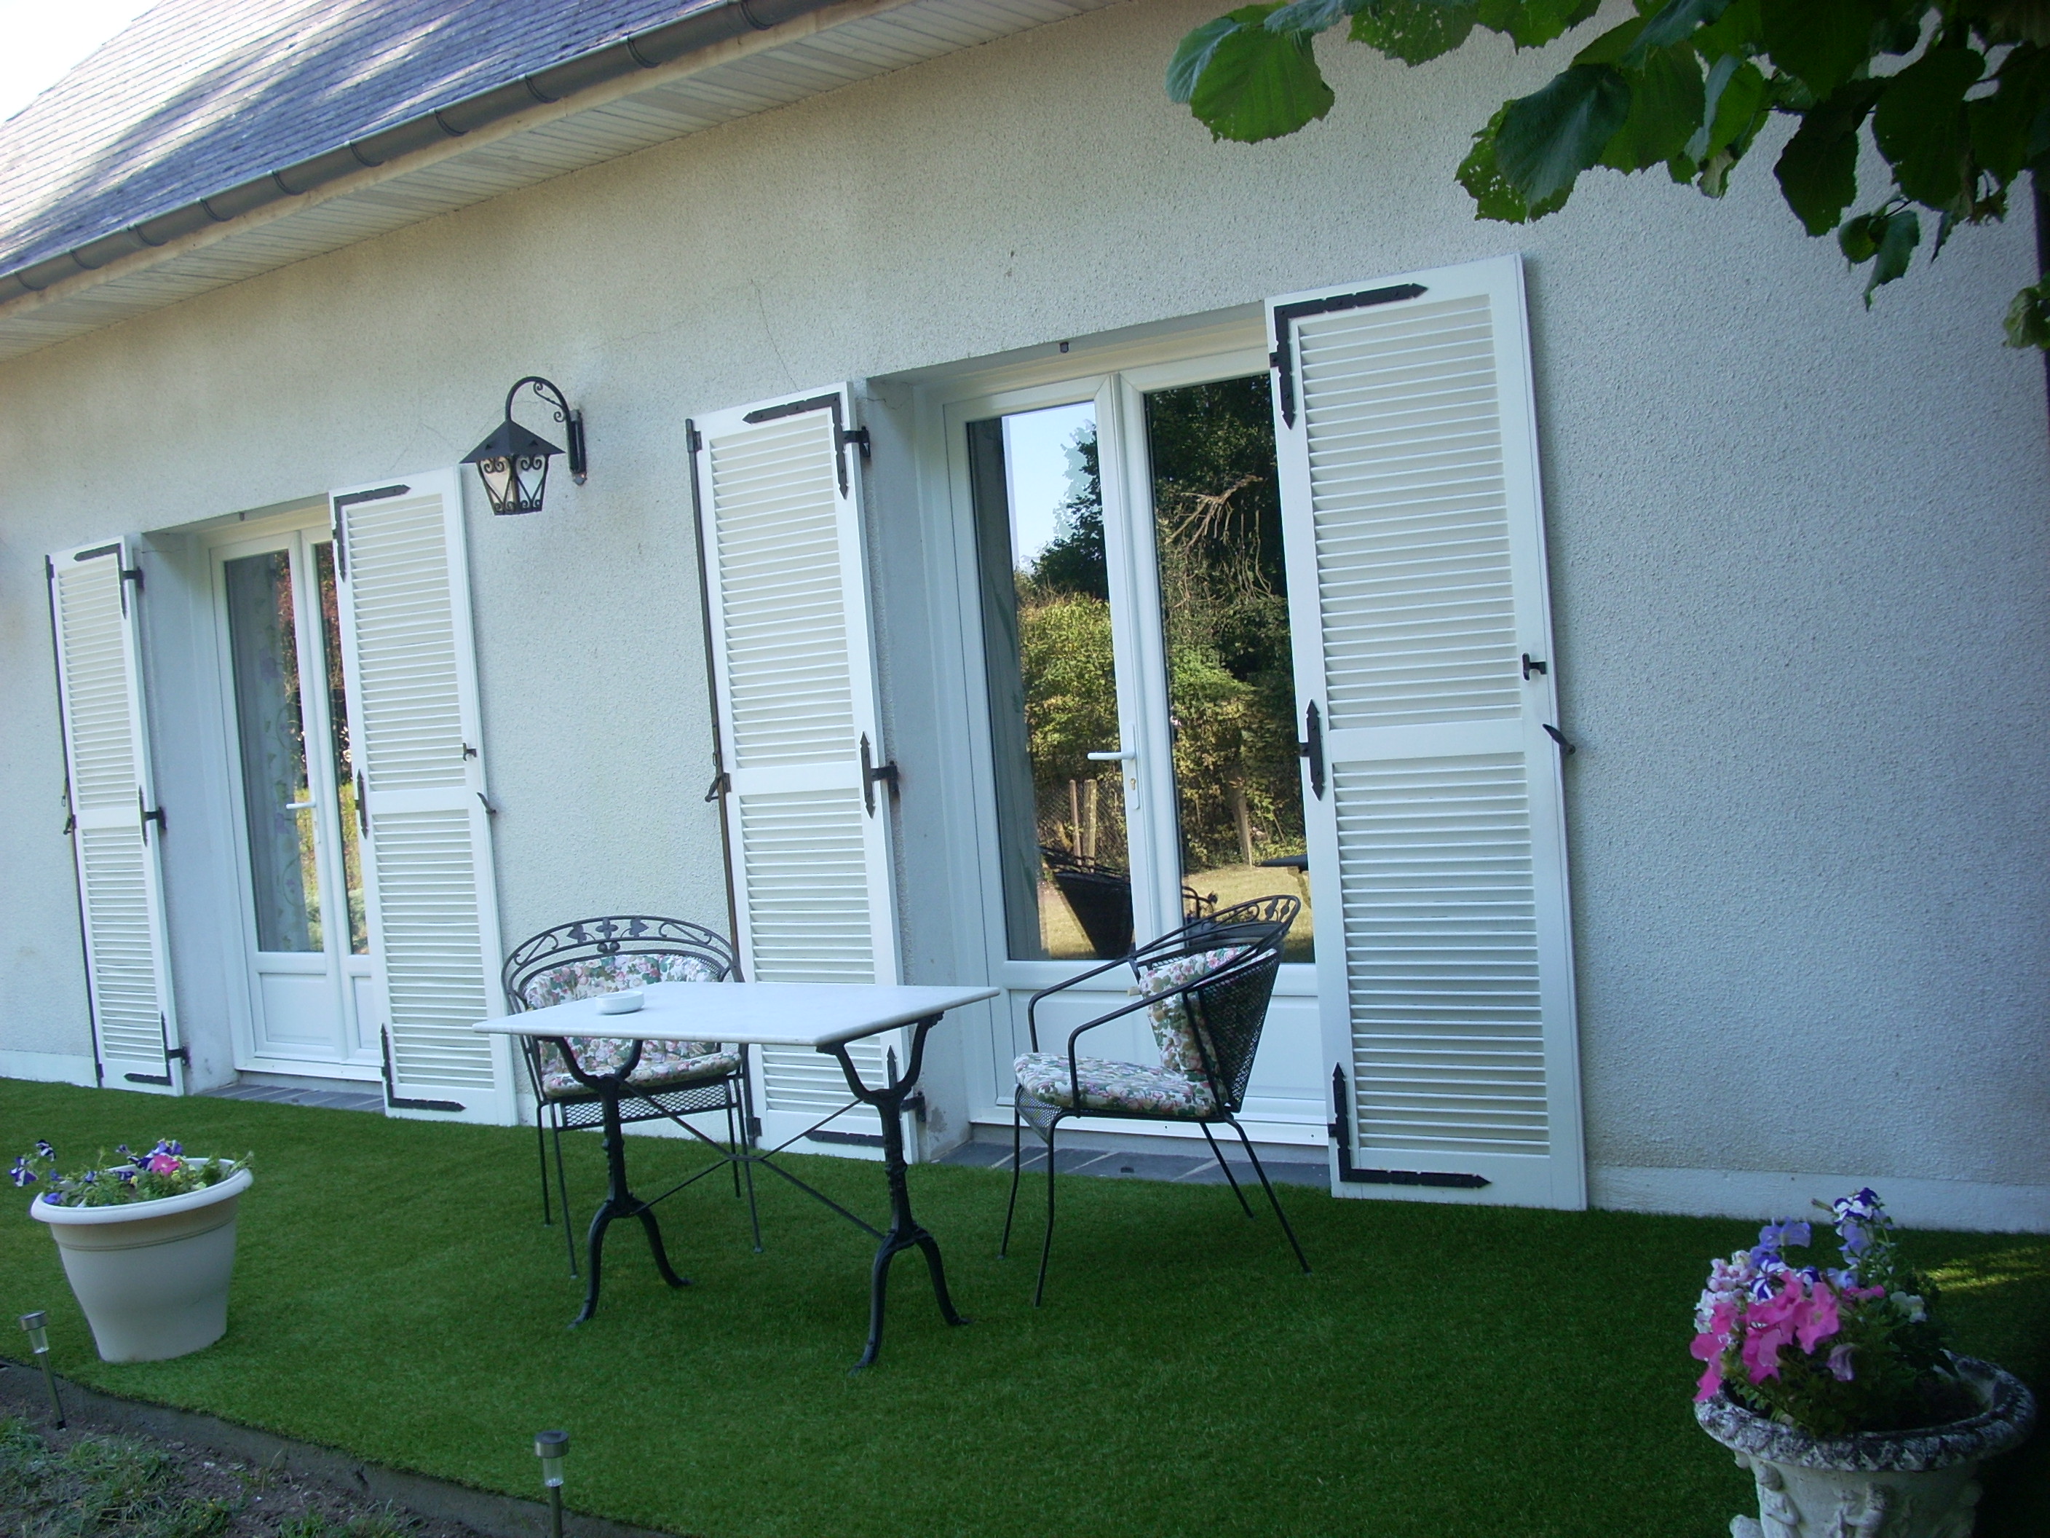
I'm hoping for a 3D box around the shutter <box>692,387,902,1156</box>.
[{"bbox_3d":[-0.633,0.030,6.260,0.605,2.150,0.045,-3,2,38],"label":"shutter"}]

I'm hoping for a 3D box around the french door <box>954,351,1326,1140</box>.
[{"bbox_3d":[0.304,-0.068,6.020,1.182,2.130,0.100,-3,2,38],"label":"french door"}]

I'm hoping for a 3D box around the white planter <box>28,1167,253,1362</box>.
[{"bbox_3d":[-1.970,1.116,4.946,0.470,0.372,0.470,-3,2,38],"label":"white planter"}]

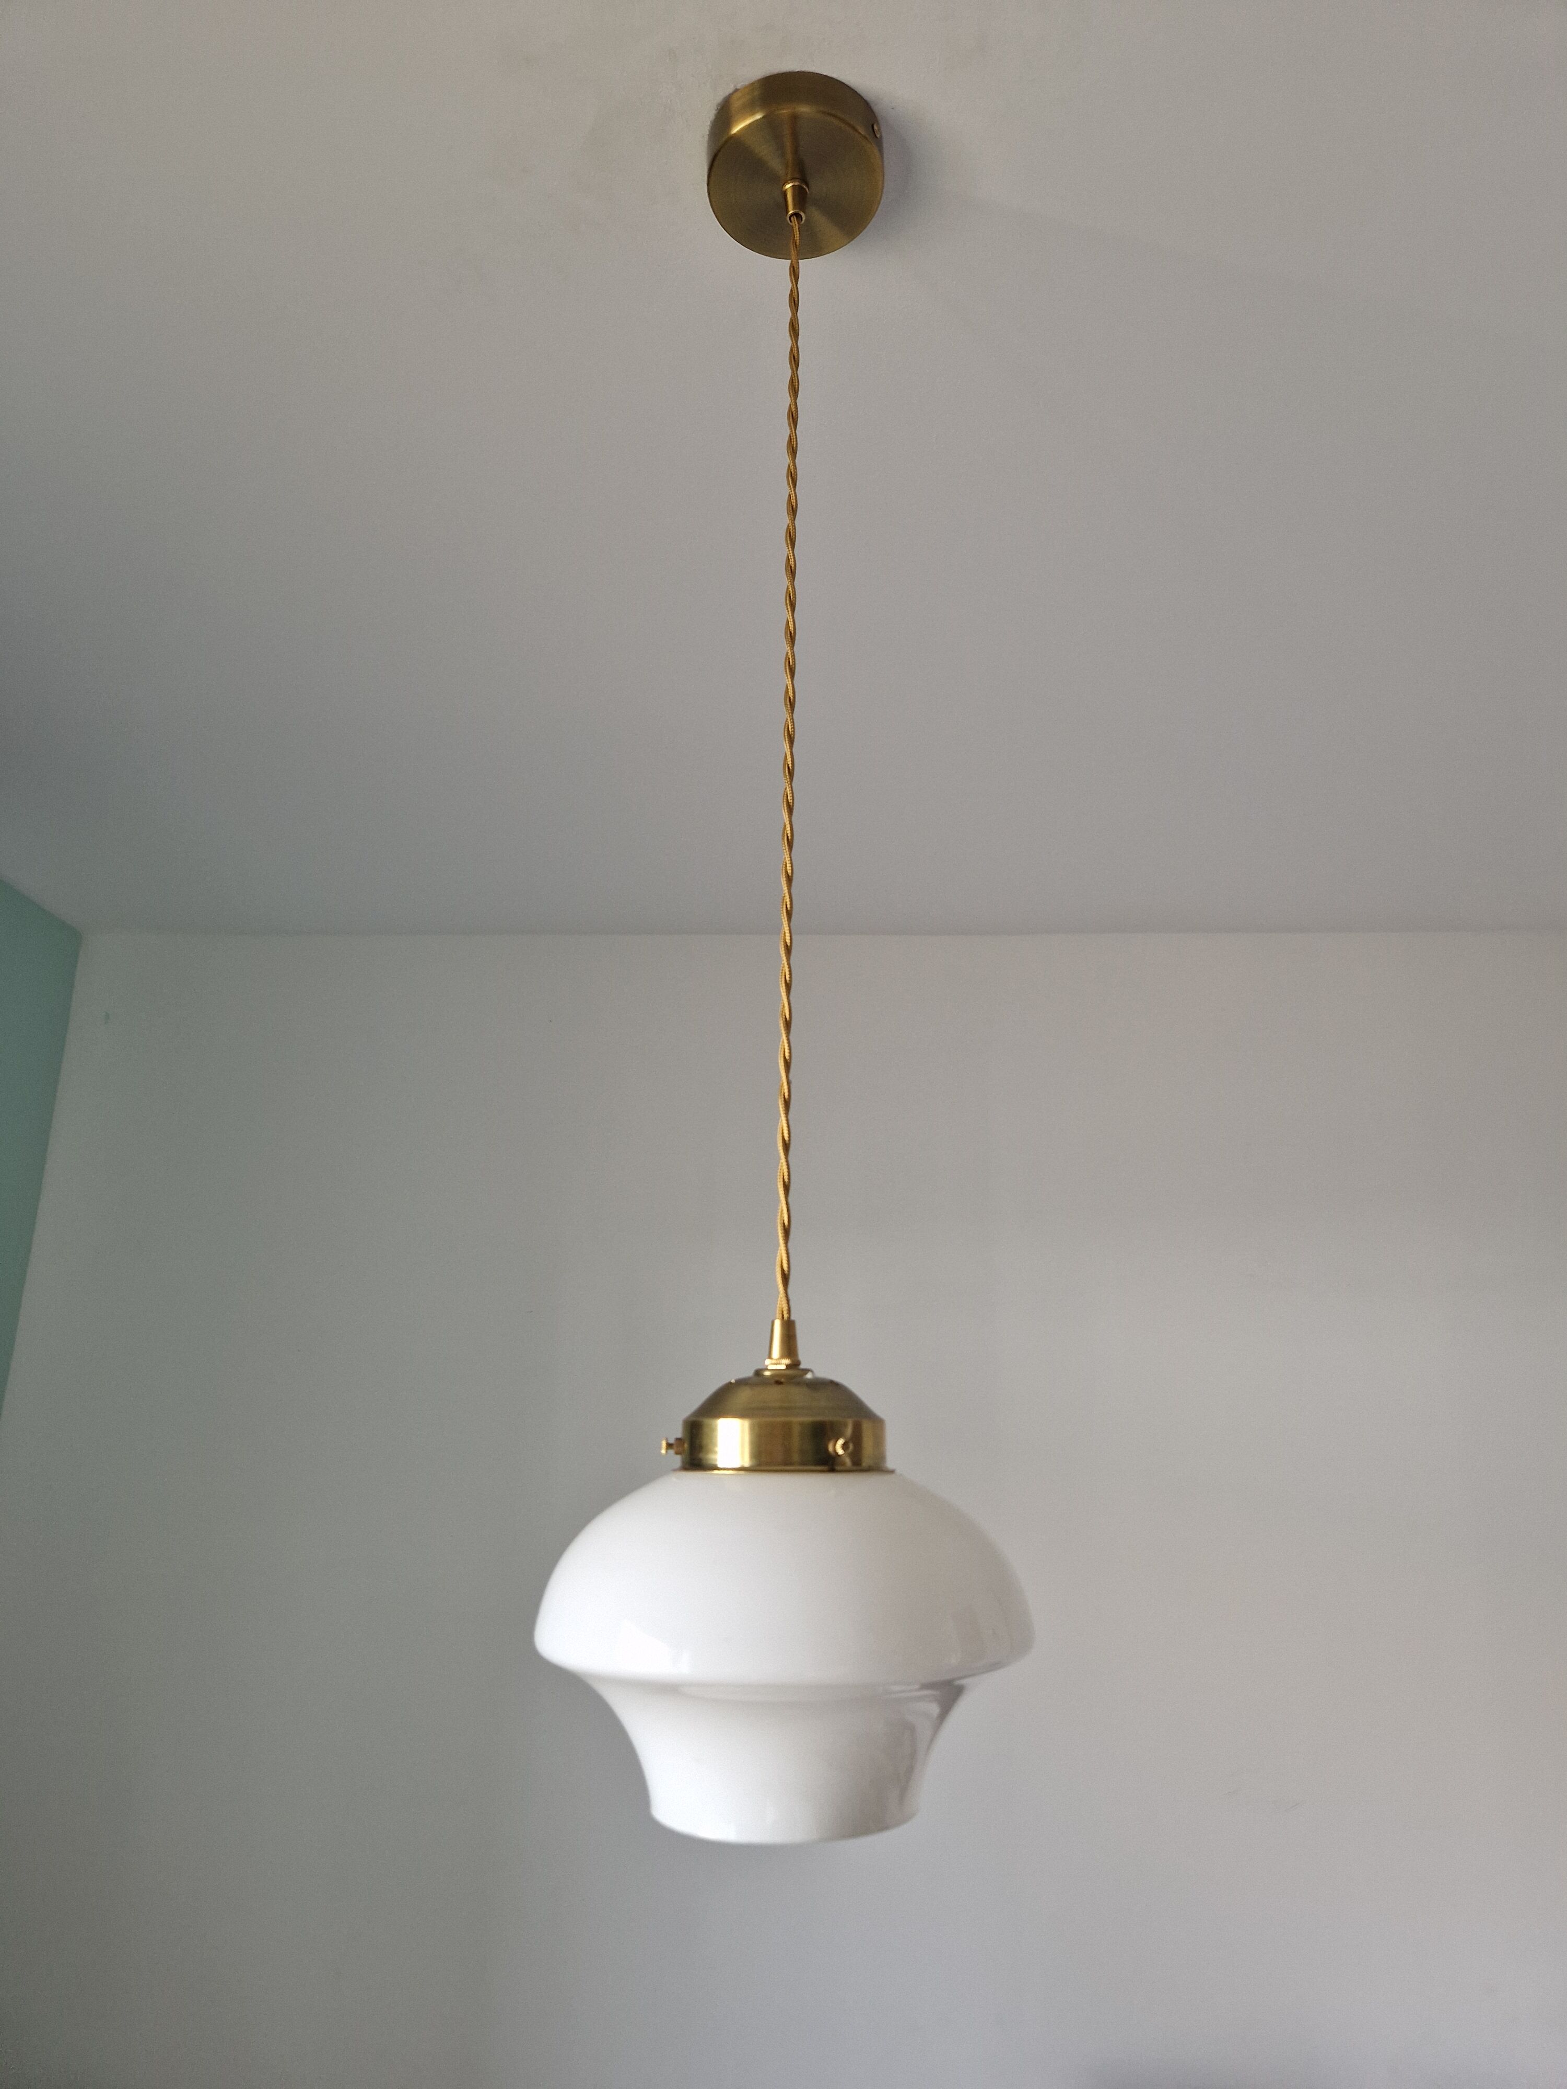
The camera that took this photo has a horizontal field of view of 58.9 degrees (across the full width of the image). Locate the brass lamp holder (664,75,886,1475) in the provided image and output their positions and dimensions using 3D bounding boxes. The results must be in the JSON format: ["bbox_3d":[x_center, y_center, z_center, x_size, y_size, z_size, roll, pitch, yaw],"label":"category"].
[{"bbox_3d":[0.004,-0.172,0.709,0.103,0.745,0.101,1,-18,0],"label":"brass lamp holder"}]

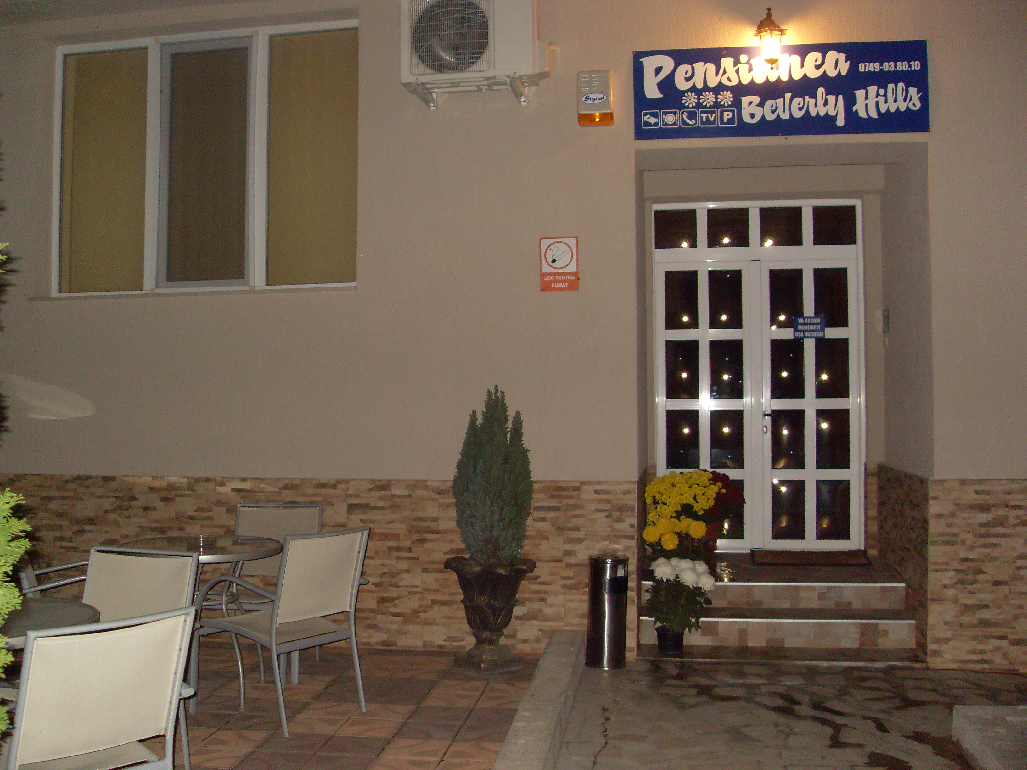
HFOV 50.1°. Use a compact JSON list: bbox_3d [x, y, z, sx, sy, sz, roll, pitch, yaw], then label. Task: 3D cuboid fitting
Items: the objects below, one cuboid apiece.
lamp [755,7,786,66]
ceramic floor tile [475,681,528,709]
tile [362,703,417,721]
[{"bbox_3d":[1.350,-1.817,5.769,0.180,0.340,0.230,0,-1,10],"label":"lamp"},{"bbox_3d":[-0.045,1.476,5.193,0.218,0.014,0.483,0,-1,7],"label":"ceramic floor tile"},{"bbox_3d":[-0.577,1.471,4.913,0.260,0.014,0.241,0,-1,7],"label":"tile"}]

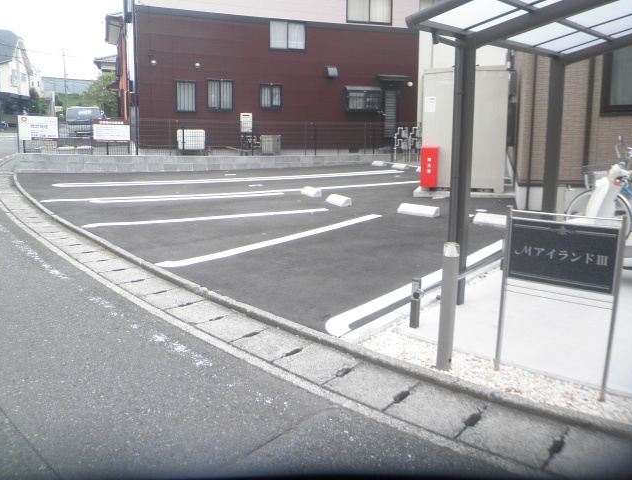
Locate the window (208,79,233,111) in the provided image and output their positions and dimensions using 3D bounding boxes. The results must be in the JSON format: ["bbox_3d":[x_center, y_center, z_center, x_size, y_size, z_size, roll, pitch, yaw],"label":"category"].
[{"bbox_3d":[-2.874,-4.368,14.505,0.775,0.973,0.100,-3,10,-17],"label":"window"}]

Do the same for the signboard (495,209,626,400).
[{"bbox_3d":[1.323,0.337,2.650,0.600,0.990,0.040,9,13,41],"label":"signboard"}]

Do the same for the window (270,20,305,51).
[{"bbox_3d":[-0.872,-6.288,14.836,1.149,0.965,0.100,-3,10,-17],"label":"window"}]

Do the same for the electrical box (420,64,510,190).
[{"bbox_3d":[2.751,-1.979,8.721,1.419,2.111,0.900,4,10,20],"label":"electrical box"}]

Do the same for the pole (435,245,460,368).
[{"bbox_3d":[0.787,0.406,2.880,0.093,0.800,0.093,3,10,16],"label":"pole"}]

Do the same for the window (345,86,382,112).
[{"bbox_3d":[1.580,-4.628,15.819,1.375,0.840,0.220,-3,10,-17],"label":"window"}]

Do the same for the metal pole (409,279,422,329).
[{"bbox_3d":[0.717,0.457,3.451,0.062,0.370,0.062,9,13,41],"label":"metal pole"}]

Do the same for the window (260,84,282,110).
[{"bbox_3d":[-1.394,-4.430,14.969,0.722,0.817,0.100,-3,10,-17],"label":"window"}]

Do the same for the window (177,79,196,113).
[{"bbox_3d":[-3.832,-4.241,14.222,0.588,0.951,0.100,-3,10,-17],"label":"window"}]

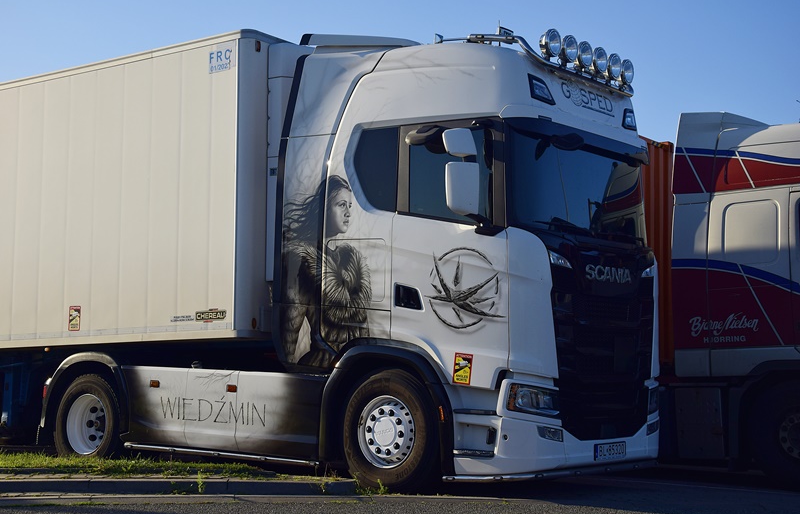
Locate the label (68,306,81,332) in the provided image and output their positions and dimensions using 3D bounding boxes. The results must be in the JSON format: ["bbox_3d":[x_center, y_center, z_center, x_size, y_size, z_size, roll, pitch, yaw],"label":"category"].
[{"bbox_3d":[-3.242,0.618,12.640,0.170,0.250,0.010,-5,-8,33],"label":"label"}]

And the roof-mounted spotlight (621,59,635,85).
[{"bbox_3d":[1.988,-1.638,11.352,0.140,0.245,0.220,-3,-7,37],"label":"roof-mounted spotlight"}]

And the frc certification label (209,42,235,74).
[{"bbox_3d":[-1.657,-1.849,11.810,0.325,0.225,0.008,-5,-8,35],"label":"frc certification label"}]

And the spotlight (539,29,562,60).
[{"bbox_3d":[1.218,-1.718,10.264,0.130,0.240,0.220,-4,-7,37],"label":"spotlight"}]

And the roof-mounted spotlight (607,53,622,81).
[{"bbox_3d":[1.839,-1.661,11.159,0.140,0.245,0.220,-3,-7,37],"label":"roof-mounted spotlight"}]

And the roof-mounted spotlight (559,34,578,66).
[{"bbox_3d":[1.375,-1.699,10.466,0.130,0.240,0.220,-4,-7,37],"label":"roof-mounted spotlight"}]

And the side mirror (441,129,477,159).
[{"bbox_3d":[0.466,-0.886,9.808,0.260,0.200,0.140,5,-7,-44],"label":"side mirror"}]

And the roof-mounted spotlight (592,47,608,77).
[{"bbox_3d":[1.685,-1.680,10.958,0.140,0.245,0.220,-3,-7,37],"label":"roof-mounted spotlight"}]

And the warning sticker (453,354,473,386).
[{"bbox_3d":[0.493,0.877,9.911,0.170,0.250,0.010,4,-2,38],"label":"warning sticker"}]

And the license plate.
[{"bbox_3d":[1.727,1.595,10.393,0.015,0.118,0.525,-3,-7,37],"label":"license plate"}]

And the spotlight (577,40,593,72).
[{"bbox_3d":[1.531,-1.680,10.668,0.130,0.240,0.220,-4,-7,37],"label":"spotlight"}]

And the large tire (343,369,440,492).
[{"bbox_3d":[-0.031,1.436,10.386,1.000,1.000,0.340,-4,-7,37],"label":"large tire"}]

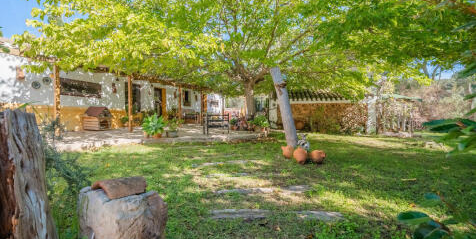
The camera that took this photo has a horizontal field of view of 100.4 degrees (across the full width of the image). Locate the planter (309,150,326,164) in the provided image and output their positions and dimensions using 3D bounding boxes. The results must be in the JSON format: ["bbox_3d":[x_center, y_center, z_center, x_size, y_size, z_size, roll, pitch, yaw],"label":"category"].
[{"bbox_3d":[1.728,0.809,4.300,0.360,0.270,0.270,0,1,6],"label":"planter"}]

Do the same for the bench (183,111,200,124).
[{"bbox_3d":[-3.119,-0.101,13.300,0.500,0.800,1.200,1,1,41],"label":"bench"}]

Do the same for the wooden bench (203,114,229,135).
[{"bbox_3d":[-0.813,0.172,7.600,0.980,0.800,0.500,0,1,-24],"label":"wooden bench"}]

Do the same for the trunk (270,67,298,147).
[{"bbox_3d":[1.253,-0.327,5.400,0.280,2.200,0.280,-12,1,-6],"label":"trunk"}]

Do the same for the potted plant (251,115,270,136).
[{"bbox_3d":[0.874,0.221,7.700,0.720,0.720,0.680,0,1,0],"label":"potted plant"}]

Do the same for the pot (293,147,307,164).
[{"bbox_3d":[1.329,0.787,4.250,0.280,0.350,0.280,0,1,0],"label":"pot"}]

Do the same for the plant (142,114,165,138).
[{"bbox_3d":[-2.685,0.200,6.300,0.680,0.750,0.650,0,1,0],"label":"plant"}]

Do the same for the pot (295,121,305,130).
[{"bbox_3d":[3.584,0.348,11.500,0.520,0.500,0.520,0,1,0],"label":"pot"}]

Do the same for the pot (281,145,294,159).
[{"bbox_3d":[1.135,0.749,4.500,0.290,0.300,0.260,0,1,0],"label":"pot"}]

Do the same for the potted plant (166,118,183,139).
[{"bbox_3d":[-2.081,0.262,6.500,0.500,0.620,0.480,0,1,0],"label":"potted plant"}]

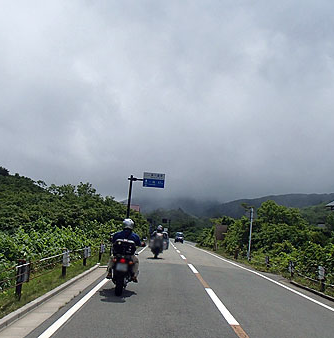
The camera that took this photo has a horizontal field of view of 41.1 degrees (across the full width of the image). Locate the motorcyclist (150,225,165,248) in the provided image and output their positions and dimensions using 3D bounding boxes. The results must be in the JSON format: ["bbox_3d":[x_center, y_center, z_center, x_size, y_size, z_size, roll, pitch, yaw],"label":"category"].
[{"bbox_3d":[-0.479,3.643,23.700,0.780,1.380,0.850,4,-8,0],"label":"motorcyclist"}]

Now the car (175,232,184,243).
[{"bbox_3d":[2.206,12.061,78.000,1.600,1.800,3.800,4,-8,0],"label":"car"}]

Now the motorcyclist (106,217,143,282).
[{"bbox_3d":[-0.966,1.866,10.200,0.770,1.430,0.850,4,-8,0],"label":"motorcyclist"}]

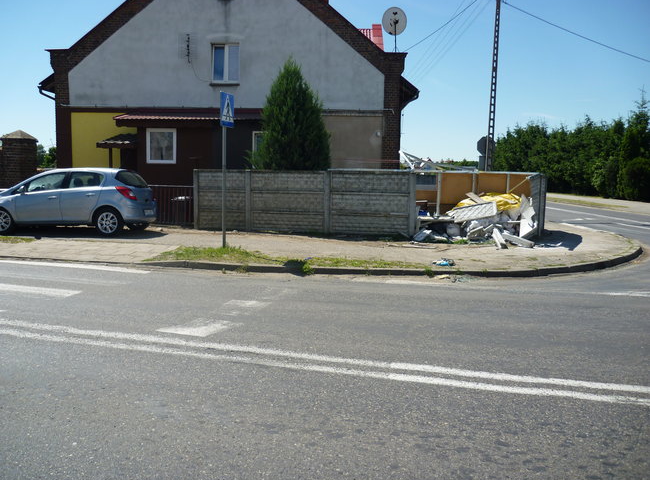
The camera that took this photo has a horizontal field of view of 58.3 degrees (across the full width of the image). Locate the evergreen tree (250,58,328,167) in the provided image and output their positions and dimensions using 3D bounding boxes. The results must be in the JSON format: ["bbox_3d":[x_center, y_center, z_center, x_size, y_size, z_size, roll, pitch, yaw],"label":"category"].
[{"bbox_3d":[-0.944,-2.656,16.000,2.200,4.520,2.150,1,7,0],"label":"evergreen tree"}]

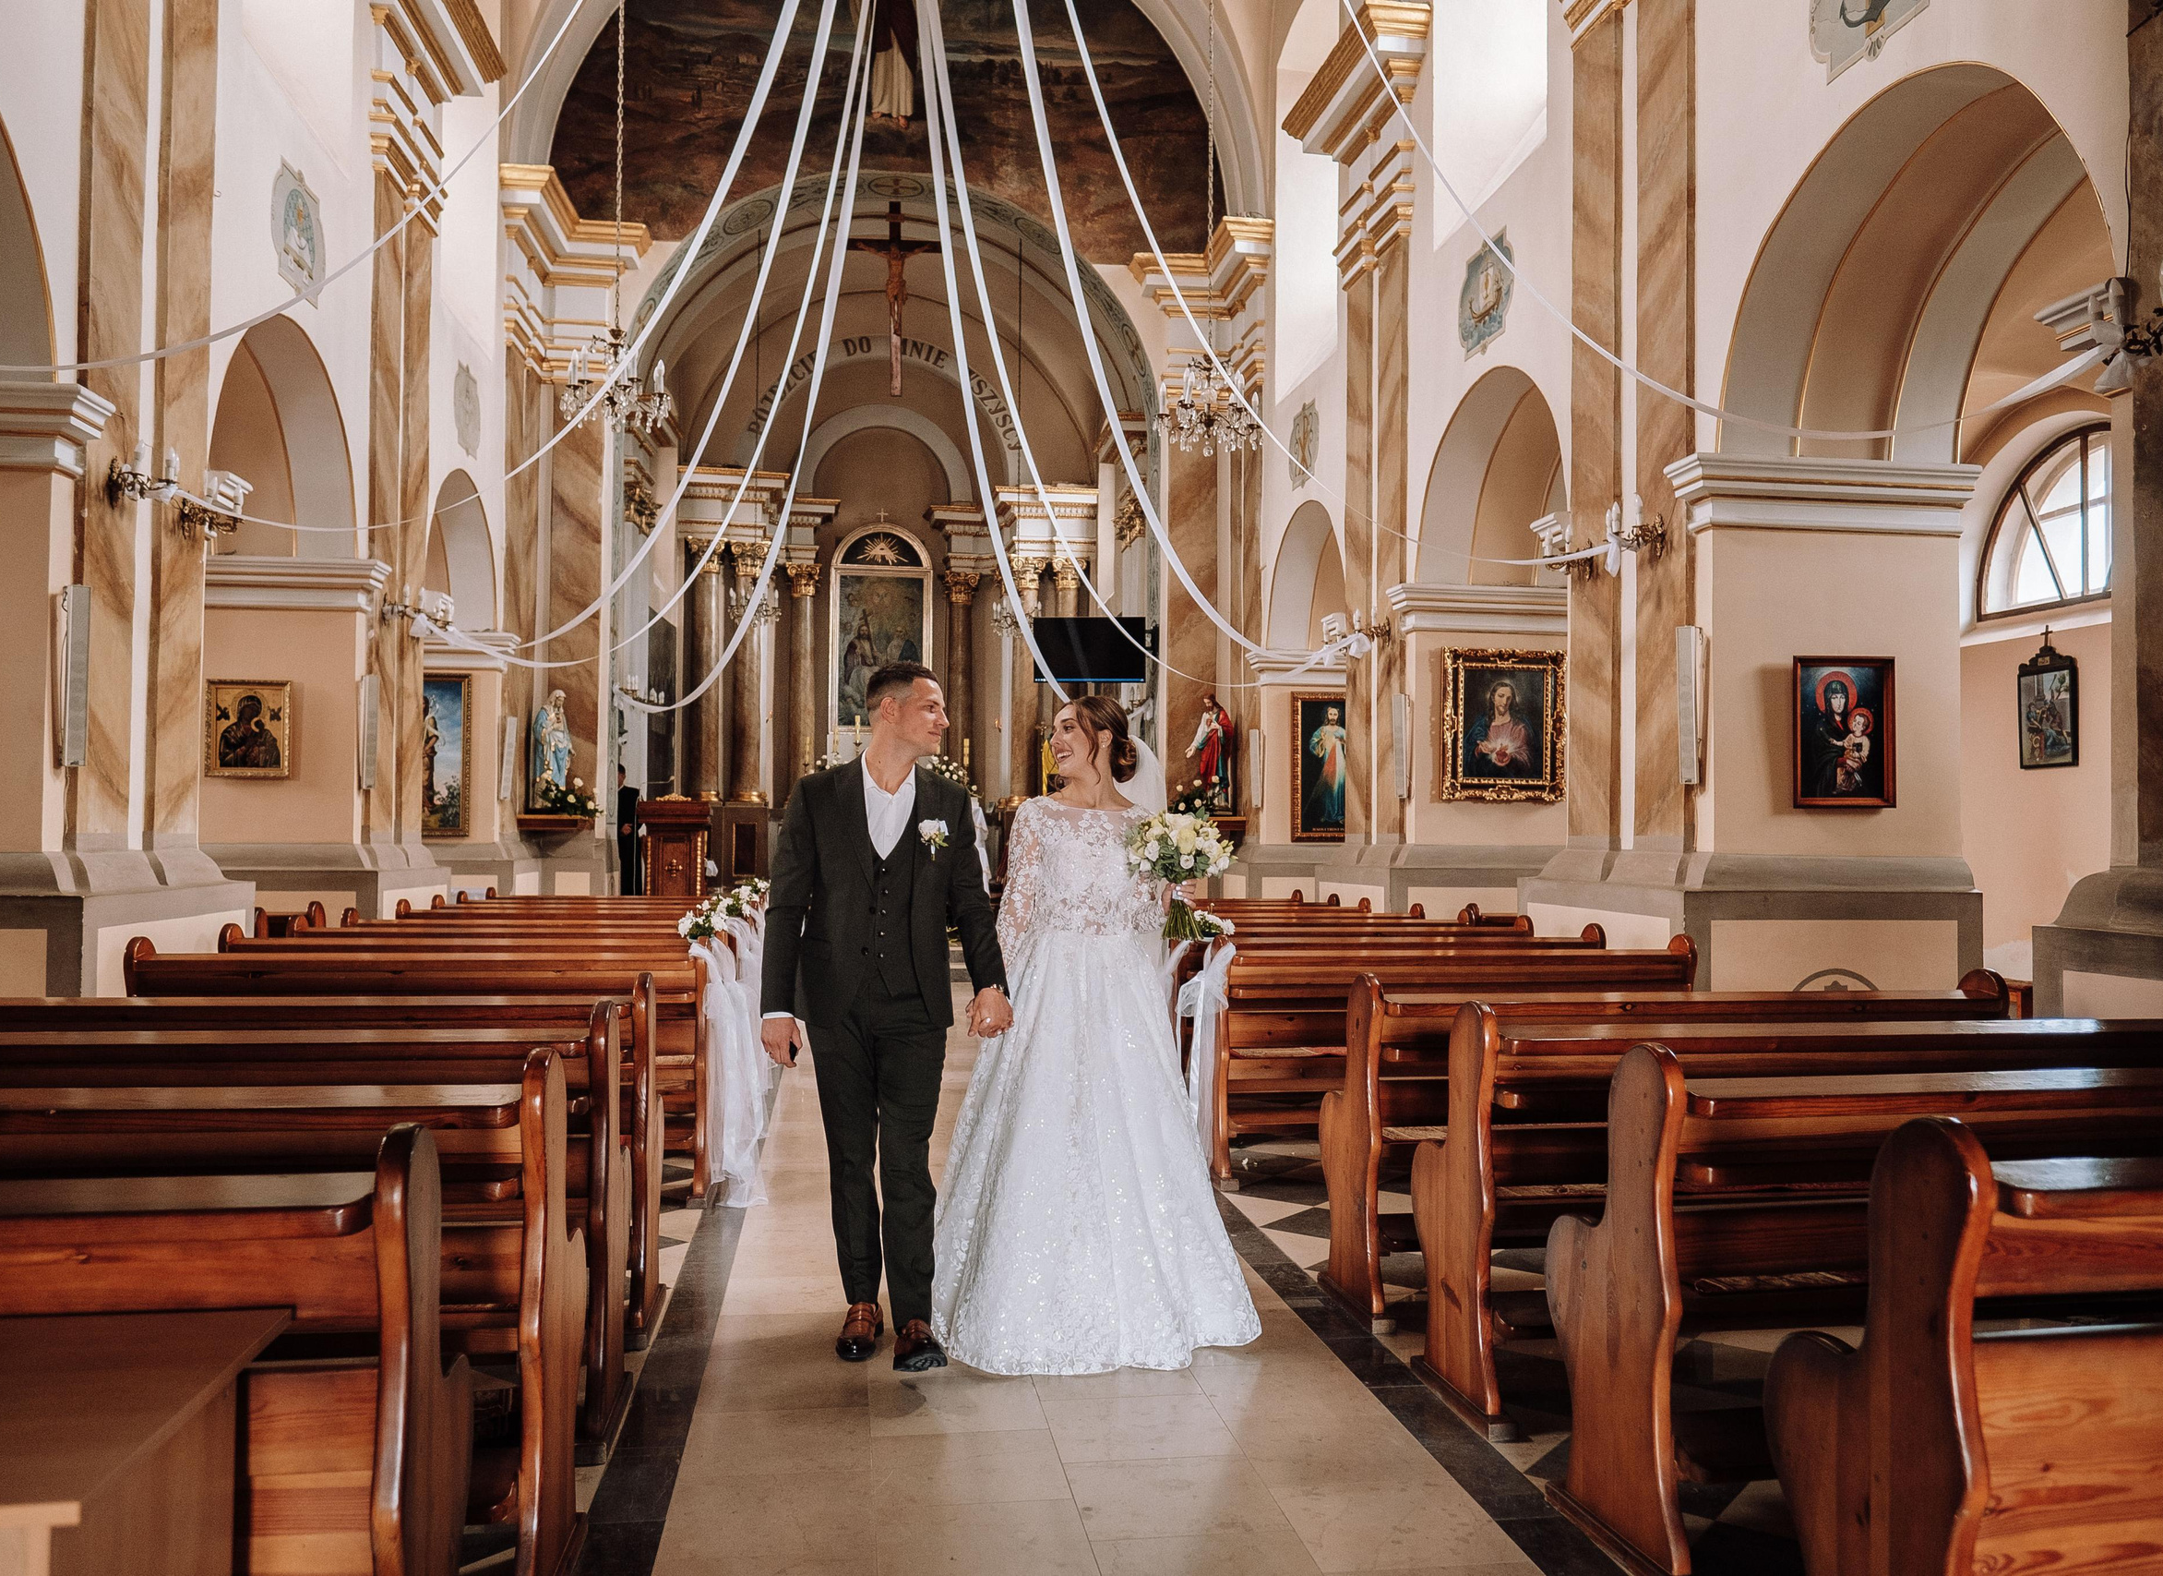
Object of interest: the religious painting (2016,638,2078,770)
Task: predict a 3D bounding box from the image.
[{"bbox_3d":[6.091,-0.549,9.882,0.060,0.859,0.512,1,-2,-9],"label":"religious painting"}]

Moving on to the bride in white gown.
[{"bbox_3d":[0.047,0.626,4.357,0.889,1.772,0.820,0,-2,1],"label":"bride in white gown"}]

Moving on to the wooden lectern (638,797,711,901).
[{"bbox_3d":[-3.825,0.757,14.881,0.660,1.345,0.500,1,-2,-9],"label":"wooden lectern"}]

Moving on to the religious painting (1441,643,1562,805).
[{"bbox_3d":[2.976,-0.442,11.149,0.932,1.108,0.090,1,-2,-9],"label":"religious painting"}]

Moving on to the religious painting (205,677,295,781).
[{"bbox_3d":[-4.819,-0.338,9.116,0.462,0.560,0.060,1,-2,-9],"label":"religious painting"}]

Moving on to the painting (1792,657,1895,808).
[{"bbox_3d":[3.529,-0.254,7.318,0.522,0.697,0.060,1,-2,-9],"label":"painting"}]

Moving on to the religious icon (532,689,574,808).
[{"bbox_3d":[-4.526,-0.340,13.491,0.300,1.010,0.280,2,-2,-37],"label":"religious icon"}]

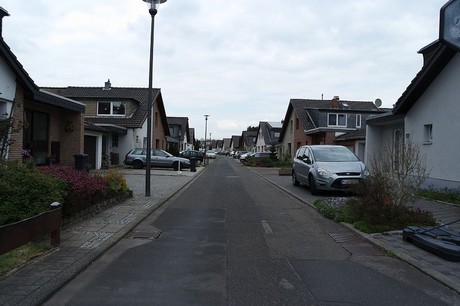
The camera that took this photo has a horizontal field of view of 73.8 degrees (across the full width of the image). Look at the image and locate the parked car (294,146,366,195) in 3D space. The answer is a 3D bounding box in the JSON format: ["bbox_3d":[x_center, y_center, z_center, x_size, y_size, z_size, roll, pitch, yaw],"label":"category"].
[{"bbox_3d":[3.771,0.601,12.188,1.880,1.660,4.770,1,0,0],"label":"parked car"}]

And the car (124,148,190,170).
[{"bbox_3d":[-5.089,0.430,21.789,4.580,1.440,1.760,1,0,-7],"label":"car"}]

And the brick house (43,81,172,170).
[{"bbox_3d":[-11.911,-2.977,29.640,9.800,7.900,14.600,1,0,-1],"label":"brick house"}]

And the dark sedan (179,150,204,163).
[{"bbox_3d":[-4.848,0.424,32.297,4.200,1.440,1.720,1,0,3],"label":"dark sedan"}]

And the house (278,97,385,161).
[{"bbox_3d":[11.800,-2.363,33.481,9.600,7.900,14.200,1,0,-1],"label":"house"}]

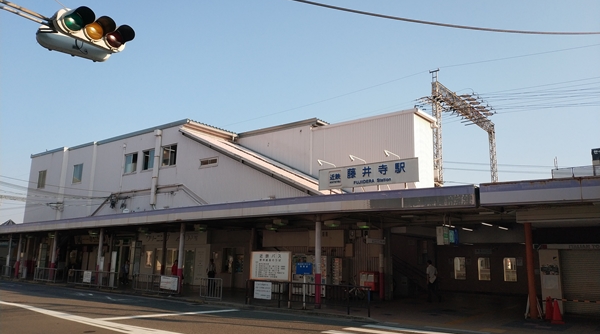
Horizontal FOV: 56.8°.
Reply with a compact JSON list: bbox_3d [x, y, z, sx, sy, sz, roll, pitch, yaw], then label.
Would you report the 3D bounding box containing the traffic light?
[{"bbox_3d":[-3.527,-2.169,9.100,0.700,0.430,1.220,-7,-14,37],"label":"traffic light"}]

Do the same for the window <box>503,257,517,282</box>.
[{"bbox_3d":[10.421,5.091,27.500,0.680,1.233,0.100,-7,-13,40],"label":"window"}]

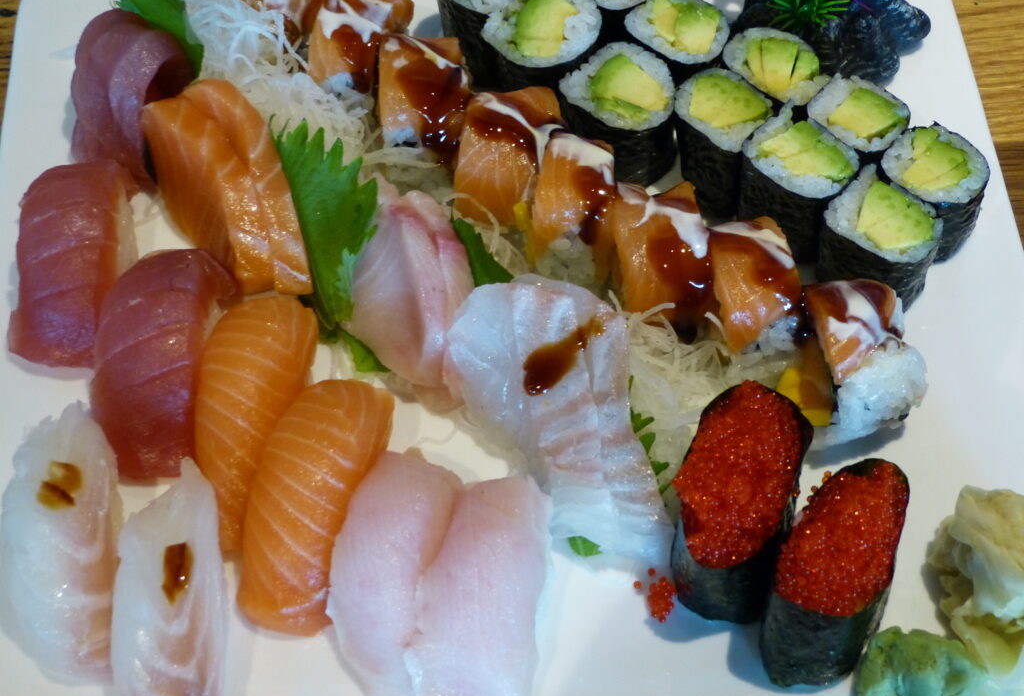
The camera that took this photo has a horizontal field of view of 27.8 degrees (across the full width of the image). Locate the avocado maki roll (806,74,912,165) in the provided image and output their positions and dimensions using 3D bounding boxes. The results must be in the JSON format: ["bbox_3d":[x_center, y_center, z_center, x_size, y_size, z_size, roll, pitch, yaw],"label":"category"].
[{"bbox_3d":[0.093,-0.056,0.567,0.028,0.024,0.029,0,51,0],"label":"avocado maki roll"}]

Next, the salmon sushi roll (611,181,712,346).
[{"bbox_3d":[0.038,-0.022,0.534,0.024,0.030,0.029,15,52,11],"label":"salmon sushi roll"}]

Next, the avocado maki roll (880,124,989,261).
[{"bbox_3d":[0.111,-0.041,0.545,0.025,0.024,0.027,0,54,0],"label":"avocado maki roll"}]

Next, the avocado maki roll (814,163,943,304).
[{"bbox_3d":[0.095,-0.028,0.536,0.029,0.022,0.031,0,54,0],"label":"avocado maki roll"}]

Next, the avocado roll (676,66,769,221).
[{"bbox_3d":[0.057,-0.054,0.553,0.025,0.026,0.029,0,54,0],"label":"avocado roll"}]

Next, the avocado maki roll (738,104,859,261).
[{"bbox_3d":[0.076,-0.044,0.546,0.029,0.025,0.031,0,54,0],"label":"avocado maki roll"}]

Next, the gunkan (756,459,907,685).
[{"bbox_3d":[0.075,0.051,0.476,0.028,0.030,0.046,19,53,14],"label":"gunkan"}]

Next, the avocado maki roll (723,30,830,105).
[{"bbox_3d":[0.072,-0.070,0.578,0.029,0.024,0.029,0,51,0],"label":"avocado maki roll"}]

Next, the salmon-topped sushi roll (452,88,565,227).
[{"bbox_3d":[-0.001,-0.049,0.556,0.024,0.030,0.030,16,53,12],"label":"salmon-topped sushi roll"}]

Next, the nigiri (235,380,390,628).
[{"bbox_3d":[-0.046,0.035,0.490,0.027,0.026,0.064,11,52,8],"label":"nigiri"}]

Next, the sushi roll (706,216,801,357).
[{"bbox_3d":[0.060,-0.013,0.518,0.023,0.034,0.036,-8,54,-6],"label":"sushi roll"}]

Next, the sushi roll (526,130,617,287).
[{"bbox_3d":[0.016,-0.035,0.545,0.022,0.030,0.030,17,53,13],"label":"sushi roll"}]

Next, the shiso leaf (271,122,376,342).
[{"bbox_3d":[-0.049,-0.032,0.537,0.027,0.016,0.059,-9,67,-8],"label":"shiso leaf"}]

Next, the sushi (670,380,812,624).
[{"bbox_3d":[0.053,0.038,0.487,0.029,0.029,0.050,11,52,8],"label":"sushi"}]

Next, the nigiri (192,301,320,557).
[{"bbox_3d":[-0.061,0.018,0.499,0.028,0.029,0.068,6,54,5],"label":"nigiri"}]

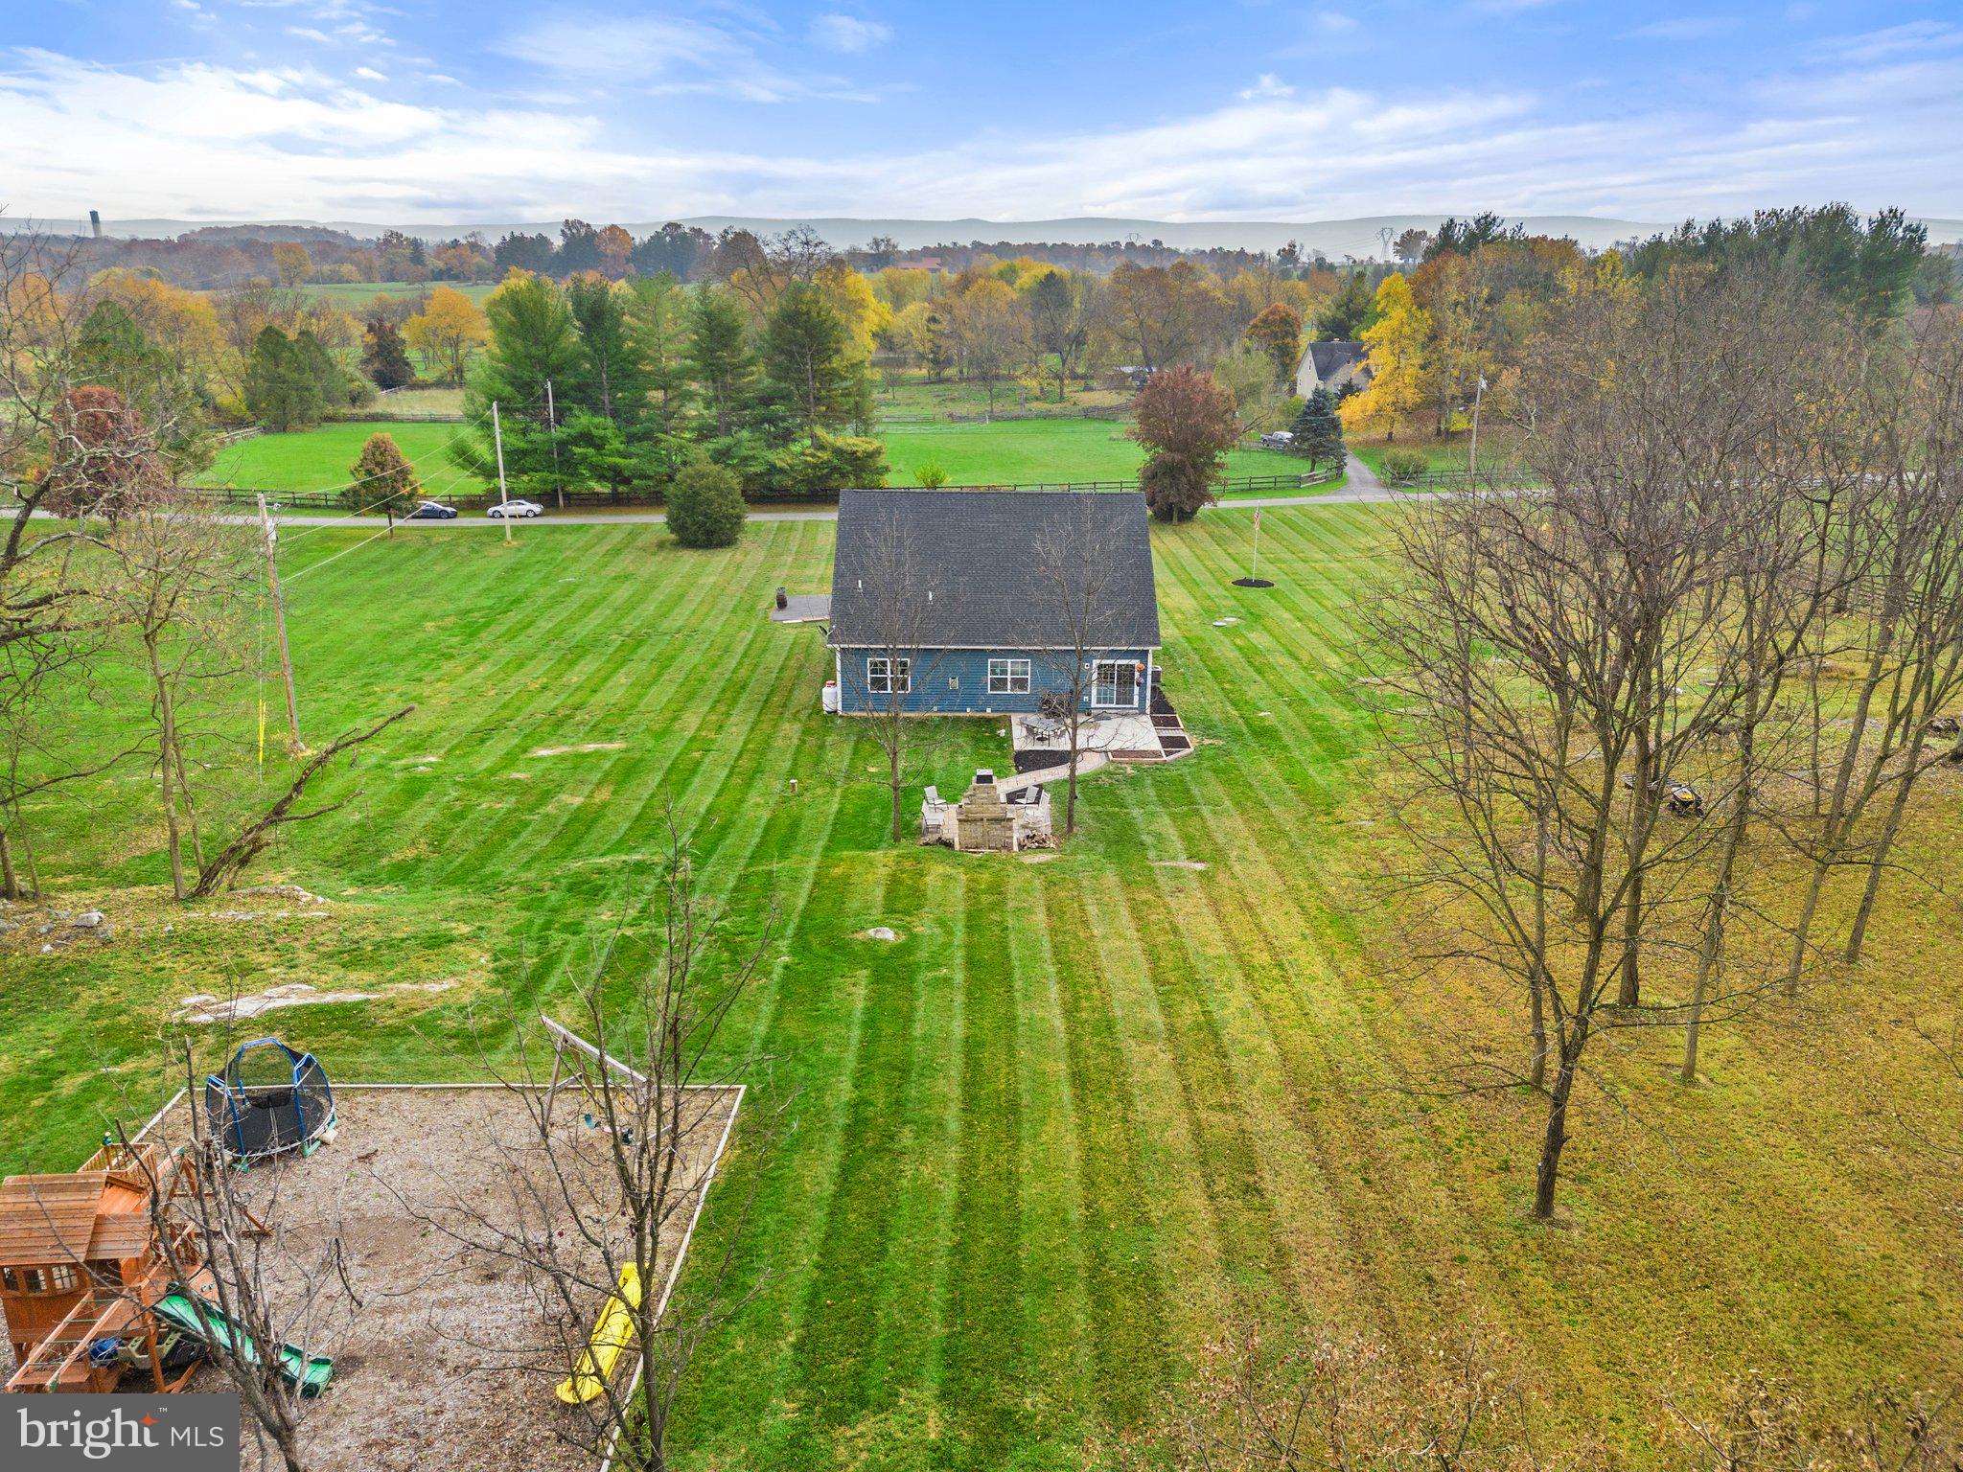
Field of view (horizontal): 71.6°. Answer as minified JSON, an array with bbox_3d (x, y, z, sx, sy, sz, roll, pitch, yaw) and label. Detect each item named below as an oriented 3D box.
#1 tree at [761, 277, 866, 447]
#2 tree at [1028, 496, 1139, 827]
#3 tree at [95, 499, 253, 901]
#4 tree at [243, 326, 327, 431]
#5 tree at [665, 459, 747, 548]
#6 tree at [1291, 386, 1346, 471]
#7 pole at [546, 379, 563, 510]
[{"bbox_3d":[-16.753,-36.471,137.039,9.800,17.700,9.500,0,20,0],"label":"tree"},{"bbox_3d":[3.484,-2.198,46.855,3.960,12.127,3.960,0,20,0],"label":"tree"},{"bbox_3d":[-23.074,-0.779,39.005,4.700,11.700,4.700,0,20,0],"label":"tree"},{"bbox_3d":[-83.961,-43.008,164.131,9.500,12.300,8.000,0,20,0],"label":"tree"},{"bbox_3d":[-19.982,-16.928,98.522,5.884,5.725,5.884,0,20,0],"label":"tree"},{"bbox_3d":[33.374,-30.440,134.942,5.400,8.300,5.400,0,20,0],"label":"tree"},{"bbox_3d":[-35.274,-24.148,112.611,0.320,10.500,0.320,0,20,0],"label":"pole"}]

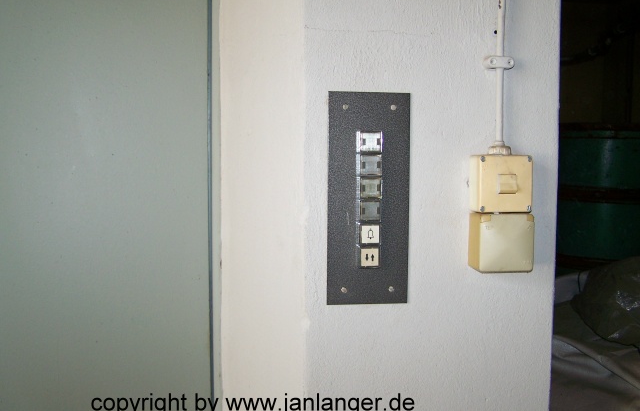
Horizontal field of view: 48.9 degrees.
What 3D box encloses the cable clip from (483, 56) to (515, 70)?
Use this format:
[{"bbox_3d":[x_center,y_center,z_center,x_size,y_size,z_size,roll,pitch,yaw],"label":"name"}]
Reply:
[{"bbox_3d":[0.211,-0.167,0.829,0.031,0.015,0.018,0,4,-7],"label":"cable clip"}]

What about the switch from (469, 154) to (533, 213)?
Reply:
[{"bbox_3d":[0.214,-0.026,0.830,0.066,0.067,0.038,0,4,-7],"label":"switch"}]

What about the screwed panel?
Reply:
[{"bbox_3d":[0.058,-0.008,0.824,0.097,0.249,0.012,0,4,-7],"label":"screwed panel"}]

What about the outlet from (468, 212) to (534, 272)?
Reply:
[{"bbox_3d":[0.215,0.043,0.833,0.066,0.068,0.042,0,4,-7],"label":"outlet"}]

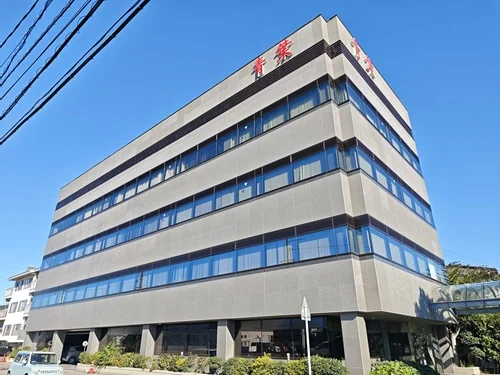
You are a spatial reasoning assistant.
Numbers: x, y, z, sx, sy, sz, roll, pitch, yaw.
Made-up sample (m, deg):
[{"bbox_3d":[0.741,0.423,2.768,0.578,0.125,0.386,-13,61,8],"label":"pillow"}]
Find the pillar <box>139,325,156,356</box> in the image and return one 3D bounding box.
[{"bbox_3d":[-5.971,9.431,19.669,0.620,2.450,0.630,-21,-32,37],"label":"pillar"}]

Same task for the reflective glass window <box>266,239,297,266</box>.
[{"bbox_3d":[1.386,2.993,14.979,1.790,1.140,0.120,-20,-32,37],"label":"reflective glass window"}]

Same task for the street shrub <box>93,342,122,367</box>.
[{"bbox_3d":[-8.365,9.803,19.500,1.450,1.200,1.150,-21,-32,37],"label":"street shrub"}]

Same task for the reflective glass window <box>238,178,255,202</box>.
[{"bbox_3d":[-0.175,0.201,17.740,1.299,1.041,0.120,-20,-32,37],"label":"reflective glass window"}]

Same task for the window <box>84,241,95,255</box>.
[{"bbox_3d":[-13.880,5.286,28.860,1.790,1.140,0.120,-20,-32,37],"label":"window"}]

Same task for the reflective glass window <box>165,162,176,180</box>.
[{"bbox_3d":[-5.642,-1.093,23.382,1.257,1.116,0.100,-20,-32,37],"label":"reflective glass window"}]

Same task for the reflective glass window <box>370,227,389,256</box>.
[{"bbox_3d":[5.278,2.289,13.420,0.100,1.105,1.739,-20,-32,37],"label":"reflective glass window"}]

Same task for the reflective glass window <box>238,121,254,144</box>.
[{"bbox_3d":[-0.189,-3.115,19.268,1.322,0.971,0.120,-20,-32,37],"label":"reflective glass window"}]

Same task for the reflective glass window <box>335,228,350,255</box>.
[{"bbox_3d":[3.568,2.061,12.762,0.524,1.027,0.100,-21,-32,37],"label":"reflective glass window"}]

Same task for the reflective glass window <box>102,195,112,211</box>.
[{"bbox_3d":[-13.413,1.545,31.198,1.524,1.257,0.120,-21,-32,37],"label":"reflective glass window"}]

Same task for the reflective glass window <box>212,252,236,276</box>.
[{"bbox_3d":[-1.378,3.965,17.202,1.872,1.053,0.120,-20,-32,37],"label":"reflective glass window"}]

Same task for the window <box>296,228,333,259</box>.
[{"bbox_3d":[2.696,2.388,13.631,1.727,1.105,0.100,-20,-32,37],"label":"window"}]

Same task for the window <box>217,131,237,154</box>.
[{"bbox_3d":[-1.365,-2.686,19.940,1.739,1.116,0.100,-20,-32,37],"label":"window"}]

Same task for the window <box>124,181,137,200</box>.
[{"bbox_3d":[-9.493,0.414,26.423,1.806,1.009,0.100,-21,-32,37],"label":"window"}]

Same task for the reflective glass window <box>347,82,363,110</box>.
[{"bbox_3d":[5.435,-4.282,16.787,0.120,1.140,1.790,-20,-32,37],"label":"reflective glass window"}]

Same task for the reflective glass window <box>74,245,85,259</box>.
[{"bbox_3d":[-16.291,6.172,31.803,1.816,1.181,0.120,-21,-32,37],"label":"reflective glass window"}]

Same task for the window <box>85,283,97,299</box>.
[{"bbox_3d":[-12.485,8.170,26.178,1.790,1.140,0.120,-20,-32,37],"label":"window"}]

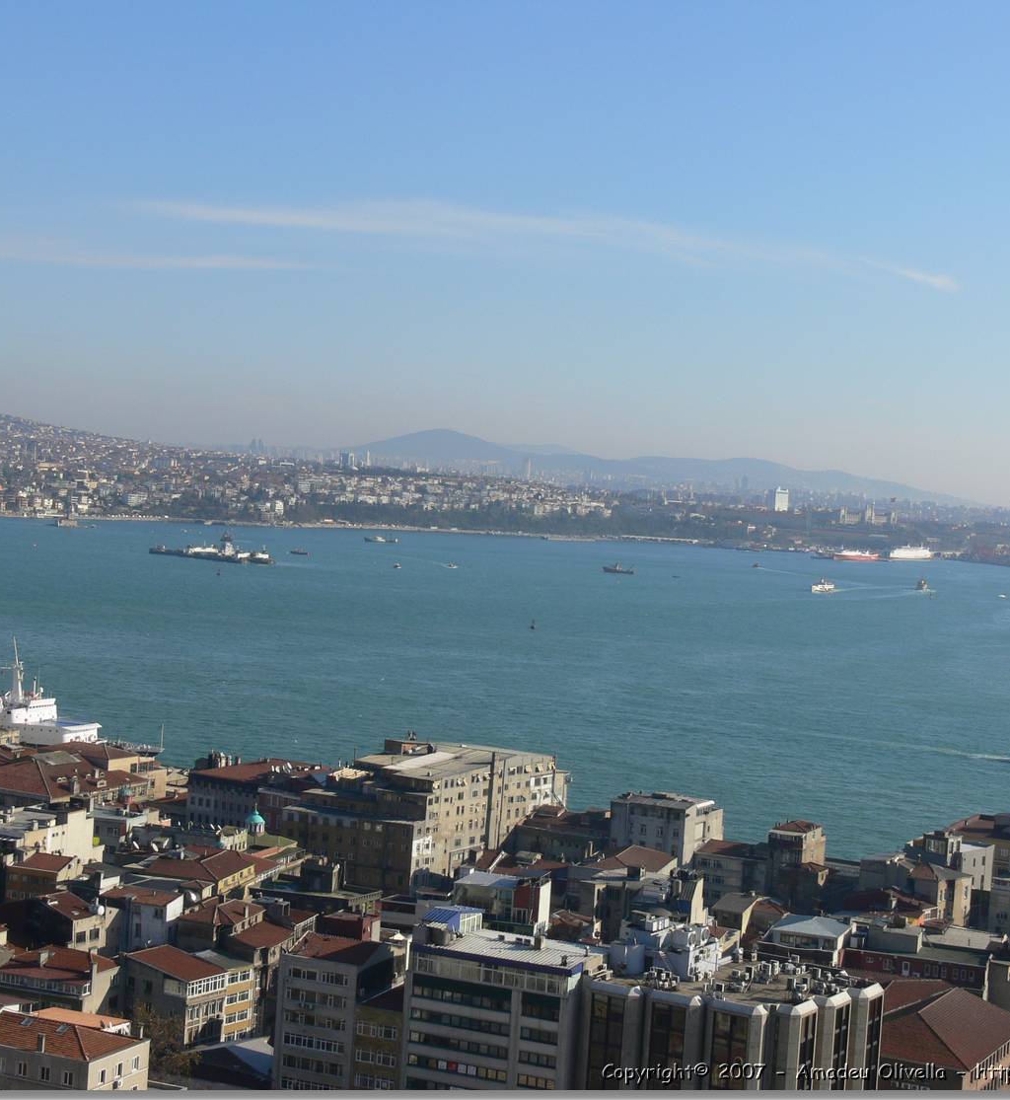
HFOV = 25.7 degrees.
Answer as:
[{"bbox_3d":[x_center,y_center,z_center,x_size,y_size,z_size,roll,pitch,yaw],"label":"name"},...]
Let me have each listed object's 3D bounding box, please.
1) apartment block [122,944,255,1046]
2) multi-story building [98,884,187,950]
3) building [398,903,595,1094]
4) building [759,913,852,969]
[{"bbox_3d":[-49.210,69.600,344.880,12.900,13.000,14.700,6,2,36],"label":"apartment block"},{"bbox_3d":[-62.270,65.650,374.430,12.200,16.000,11.000,4,2,7],"label":"multi-story building"},{"bbox_3d":[-0.440,64.900,297.480,21.300,27.700,12.000,5,2,19],"label":"building"},{"bbox_3d":[55.860,75.640,410.330,13.900,15.000,13.000,5,2,18],"label":"building"}]

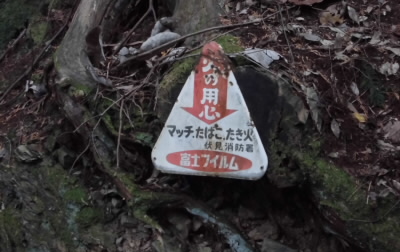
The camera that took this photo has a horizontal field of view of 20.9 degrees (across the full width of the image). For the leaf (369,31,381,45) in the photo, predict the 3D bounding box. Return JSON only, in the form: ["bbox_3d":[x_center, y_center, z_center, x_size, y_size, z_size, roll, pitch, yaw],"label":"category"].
[{"bbox_3d":[0.564,-0.285,3.500,0.027,0.015,0.067,30,59,21],"label":"leaf"}]

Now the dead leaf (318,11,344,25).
[{"bbox_3d":[0.433,-0.358,3.580,0.083,0.025,0.060,0,53,0],"label":"dead leaf"}]

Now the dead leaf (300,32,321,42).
[{"bbox_3d":[0.358,-0.287,3.520,0.066,0.015,0.038,20,43,24],"label":"dead leaf"}]

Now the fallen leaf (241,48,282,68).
[{"bbox_3d":[0.194,-0.213,3.430,0.134,0.030,0.086,12,40,14],"label":"fallen leaf"}]

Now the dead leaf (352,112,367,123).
[{"bbox_3d":[0.488,-0.025,3.320,0.048,0.015,0.026,30,59,20],"label":"dead leaf"}]

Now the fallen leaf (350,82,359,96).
[{"bbox_3d":[0.484,-0.114,3.400,0.020,0.012,0.056,-10,54,-7],"label":"fallen leaf"}]

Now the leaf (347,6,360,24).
[{"bbox_3d":[0.506,-0.364,3.580,0.029,0.018,0.082,-15,55,-11],"label":"leaf"}]

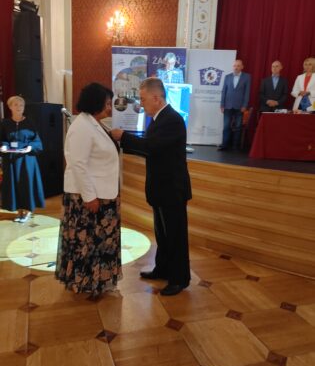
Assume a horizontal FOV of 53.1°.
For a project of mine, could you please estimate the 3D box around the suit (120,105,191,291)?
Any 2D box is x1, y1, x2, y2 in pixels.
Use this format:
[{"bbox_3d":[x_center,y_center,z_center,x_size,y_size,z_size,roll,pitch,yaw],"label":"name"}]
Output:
[{"bbox_3d":[-0.030,0.135,2.654,0.580,1.500,0.500,3,12,2],"label":"suit"}]

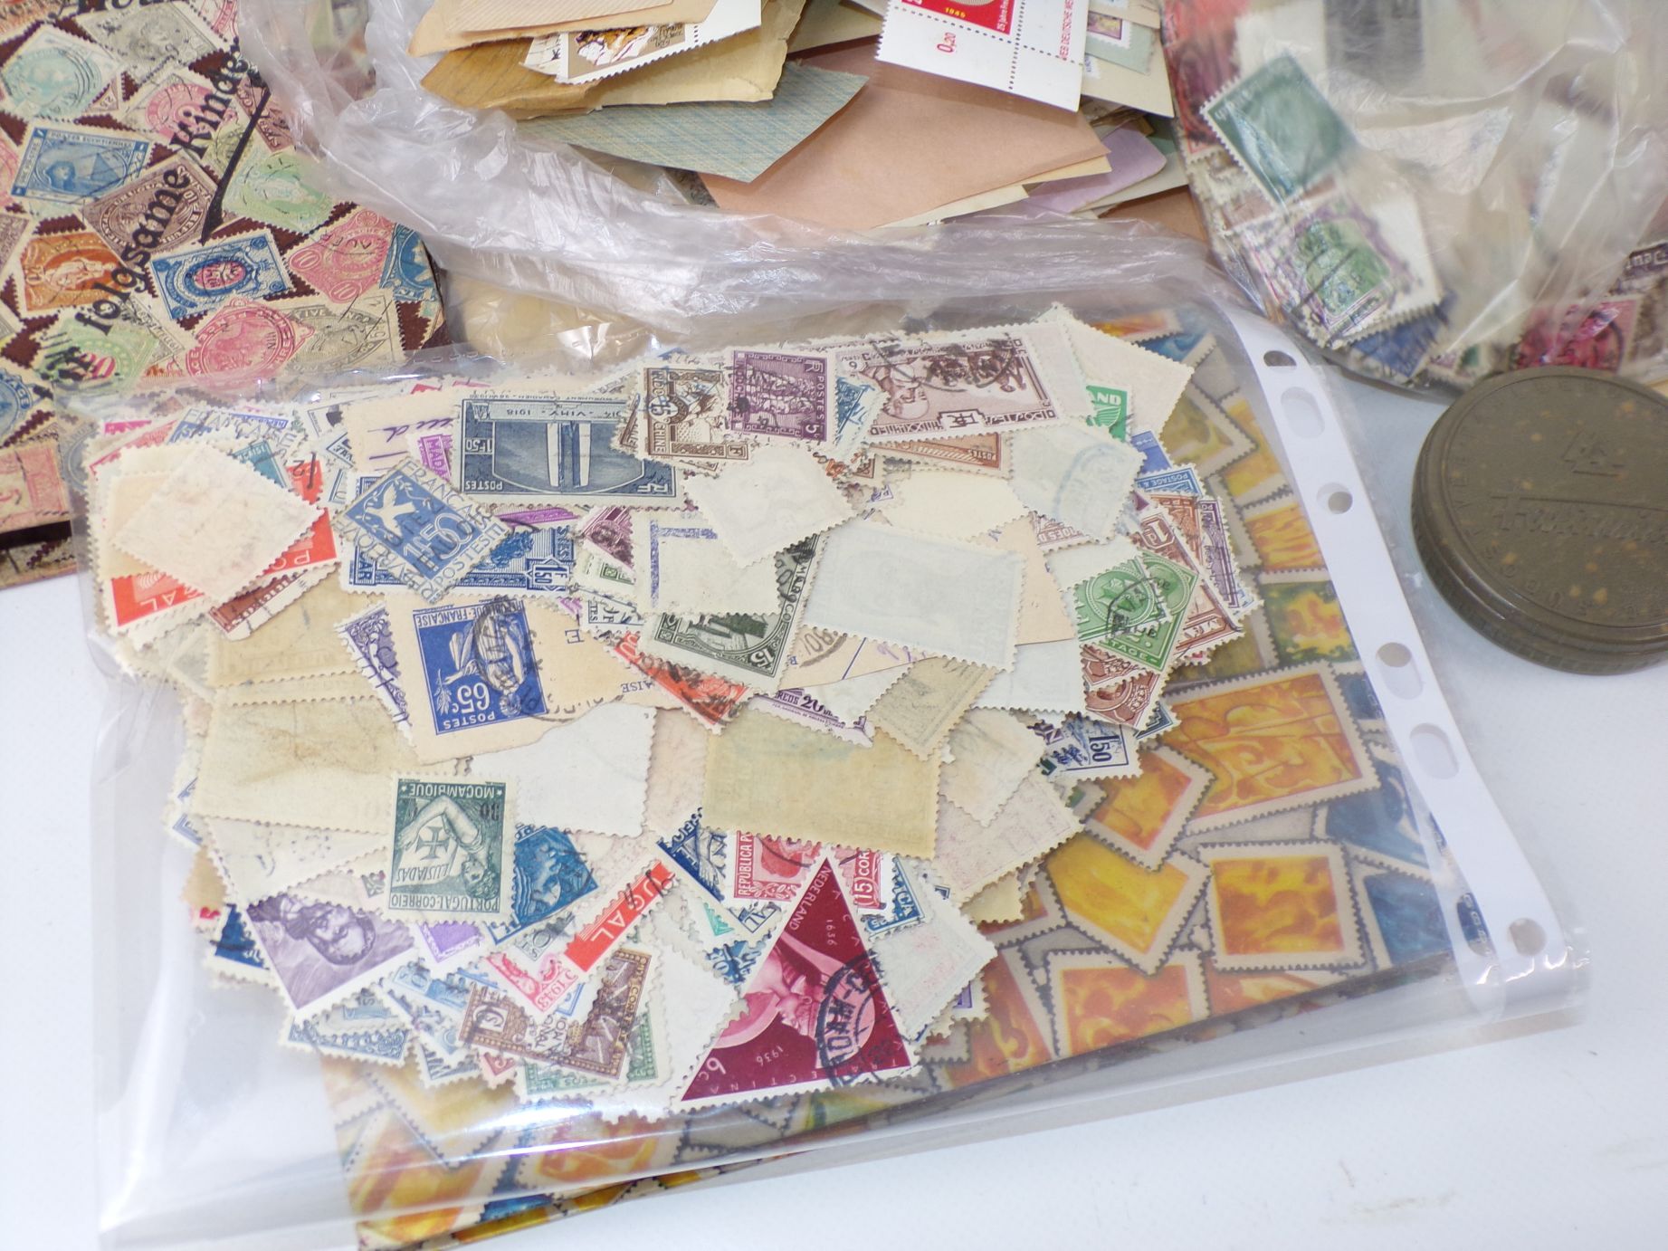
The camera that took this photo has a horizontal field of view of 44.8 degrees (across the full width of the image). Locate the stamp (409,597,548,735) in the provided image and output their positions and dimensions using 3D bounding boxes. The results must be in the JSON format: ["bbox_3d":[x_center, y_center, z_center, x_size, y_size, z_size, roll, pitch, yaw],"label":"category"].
[{"bbox_3d":[-0.057,0.006,0.324,0.018,0.001,0.022,-9,65,-16],"label":"stamp"}]

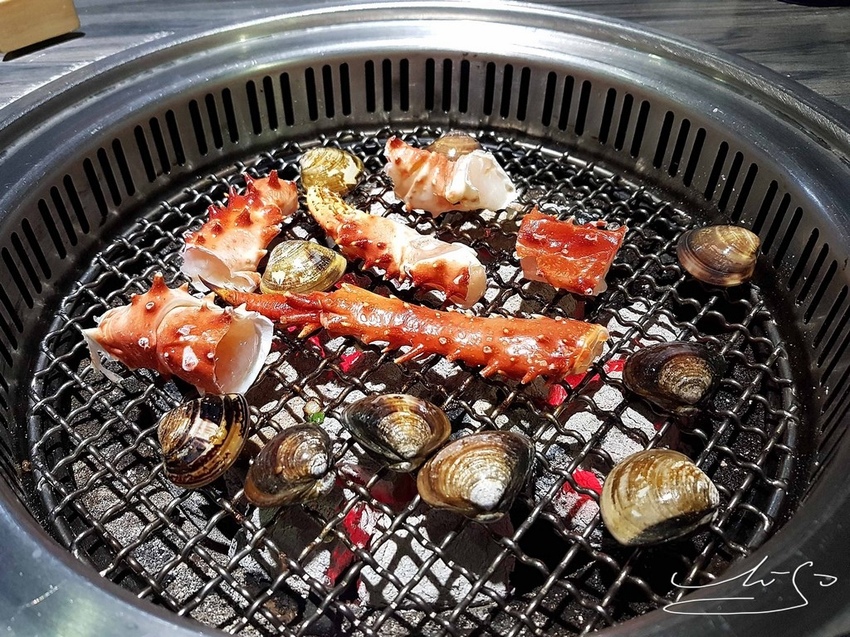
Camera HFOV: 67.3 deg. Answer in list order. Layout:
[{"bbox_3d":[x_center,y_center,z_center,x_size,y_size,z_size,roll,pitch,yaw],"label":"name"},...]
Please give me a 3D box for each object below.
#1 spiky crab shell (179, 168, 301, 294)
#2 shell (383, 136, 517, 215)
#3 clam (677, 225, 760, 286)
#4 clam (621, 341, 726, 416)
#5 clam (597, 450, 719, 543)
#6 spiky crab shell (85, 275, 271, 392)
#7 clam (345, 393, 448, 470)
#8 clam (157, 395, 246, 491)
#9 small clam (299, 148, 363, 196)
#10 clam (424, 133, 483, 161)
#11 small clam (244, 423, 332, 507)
[{"bbox_3d":[-0.082,-0.042,0.294,0.032,0.027,0.067,16,47,13],"label":"spiky crab shell"},{"bbox_3d":[0.013,-0.073,0.326,0.065,0.032,0.037,7,45,4],"label":"shell"},{"bbox_3d":[0.137,-0.031,0.297,0.035,0.021,0.040,35,54,28],"label":"clam"},{"bbox_3d":[0.095,0.022,0.245,0.038,0.019,0.032,-9,46,-11],"label":"clam"},{"bbox_3d":[0.076,0.058,0.208,0.040,0.019,0.032,-20,49,-20],"label":"clam"},{"bbox_3d":[-0.092,0.005,0.242,0.063,0.034,0.036,11,46,9],"label":"spiky crab shell"},{"bbox_3d":[-0.010,0.039,0.224,0.038,0.018,0.029,11,46,9],"label":"clam"},{"bbox_3d":[-0.076,0.041,0.220,0.029,0.018,0.037,5,45,2],"label":"clam"},{"bbox_3d":[-0.050,-0.078,0.338,0.035,0.019,0.036,5,45,2],"label":"small clam"},{"bbox_3d":[0.016,-0.091,0.354,0.035,0.019,0.033,1,45,-1],"label":"clam"},{"bbox_3d":[-0.045,0.049,0.214,0.026,0.017,0.034,30,51,25],"label":"small clam"}]

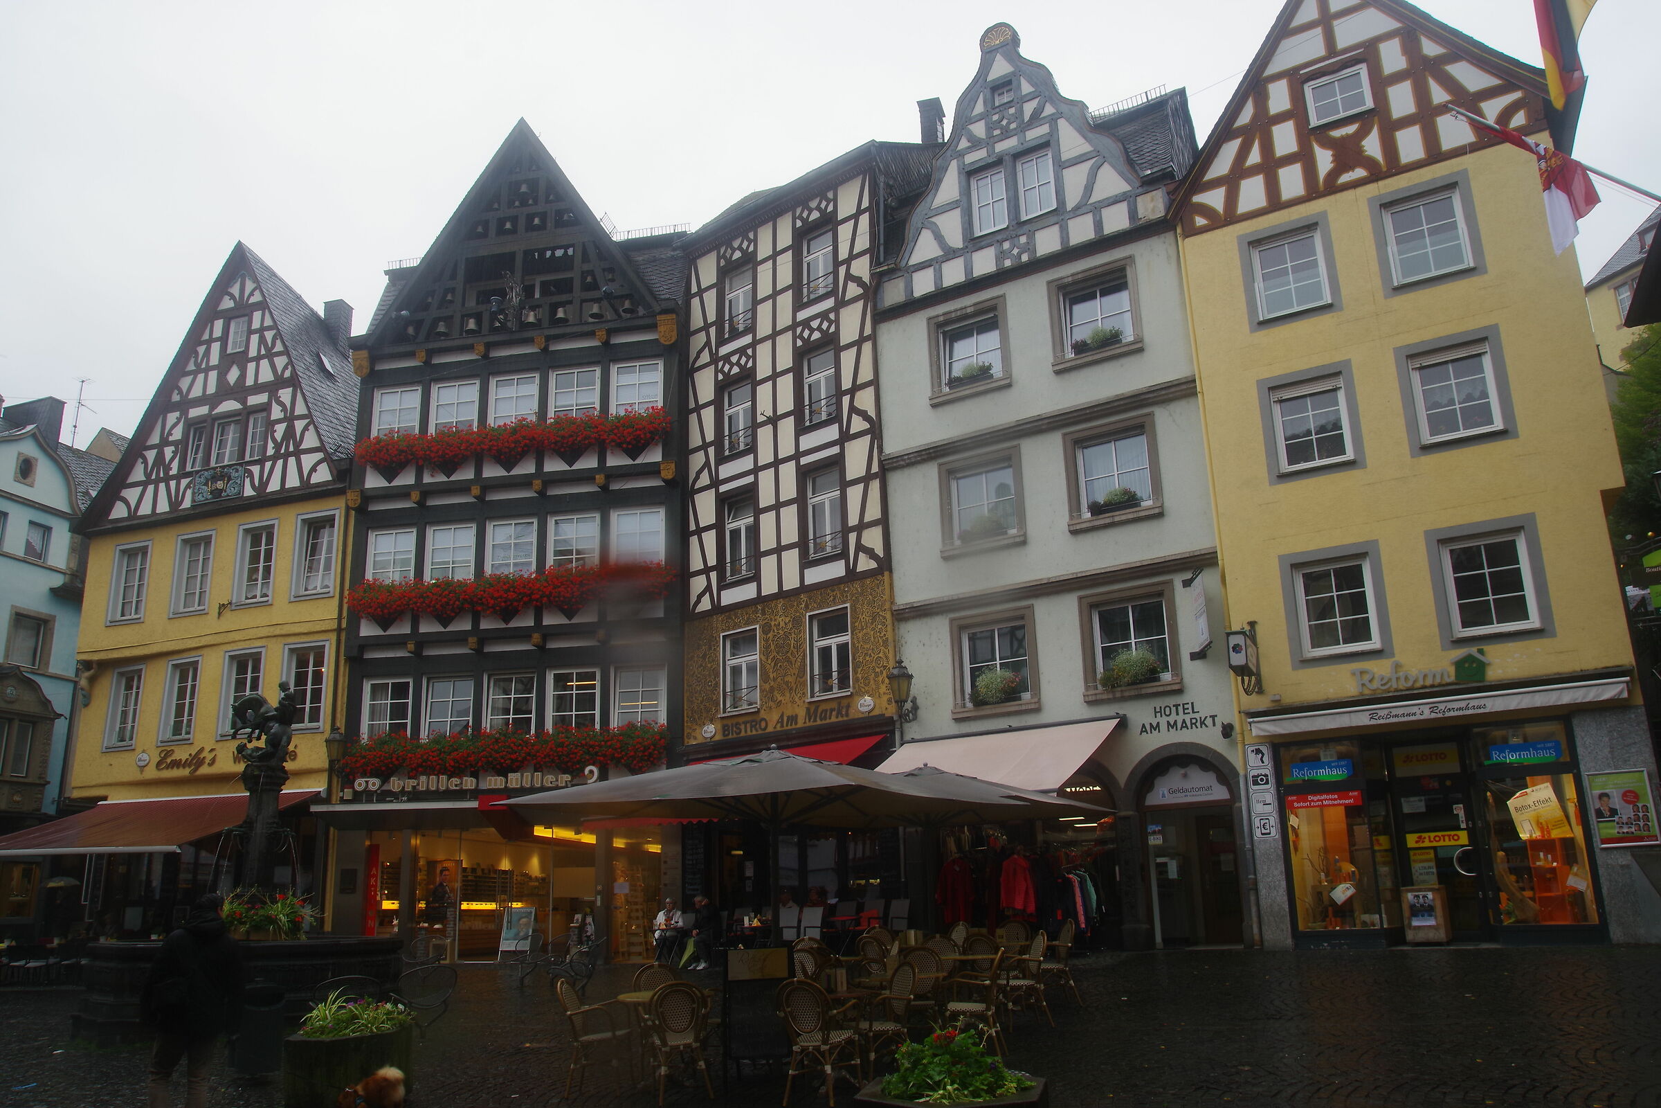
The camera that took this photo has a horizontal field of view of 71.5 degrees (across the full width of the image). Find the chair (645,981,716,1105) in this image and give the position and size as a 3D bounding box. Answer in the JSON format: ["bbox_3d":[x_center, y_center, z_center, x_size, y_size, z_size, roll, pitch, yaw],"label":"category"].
[{"bbox_3d":[-1.206,3.900,9.310,0.550,0.900,0.590,5,-16,-24],"label":"chair"}]

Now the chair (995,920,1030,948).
[{"bbox_3d":[2.257,4.855,13.790,0.550,0.895,0.570,-3,-15,-2],"label":"chair"}]

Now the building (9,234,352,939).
[{"bbox_3d":[-13.881,1.431,31.227,9.022,17.750,8.000,-7,-15,20],"label":"building"}]

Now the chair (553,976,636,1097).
[{"bbox_3d":[-1.996,4.109,9.844,0.570,0.895,0.550,-6,-15,6],"label":"chair"}]

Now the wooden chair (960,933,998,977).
[{"bbox_3d":[1.749,4.496,12.301,0.550,0.895,0.570,-16,-19,37],"label":"wooden chair"}]

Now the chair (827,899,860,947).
[{"bbox_3d":[0.183,6.217,18.946,0.580,1.000,0.650,-13,-19,38],"label":"chair"}]

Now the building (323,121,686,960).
[{"bbox_3d":[-6.480,-0.265,29.264,8.013,19.470,7.500,-4,-15,10],"label":"building"}]

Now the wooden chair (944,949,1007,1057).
[{"bbox_3d":[1.273,3.932,10.046,0.570,0.895,0.550,-8,-15,13],"label":"wooden chair"}]

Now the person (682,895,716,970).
[{"bbox_3d":[-2.333,6.721,20.591,0.540,1.270,0.800,-15,-19,41],"label":"person"}]

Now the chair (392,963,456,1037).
[{"bbox_3d":[-4.864,5.364,13.834,0.620,0.820,0.620,-10,-17,29],"label":"chair"}]

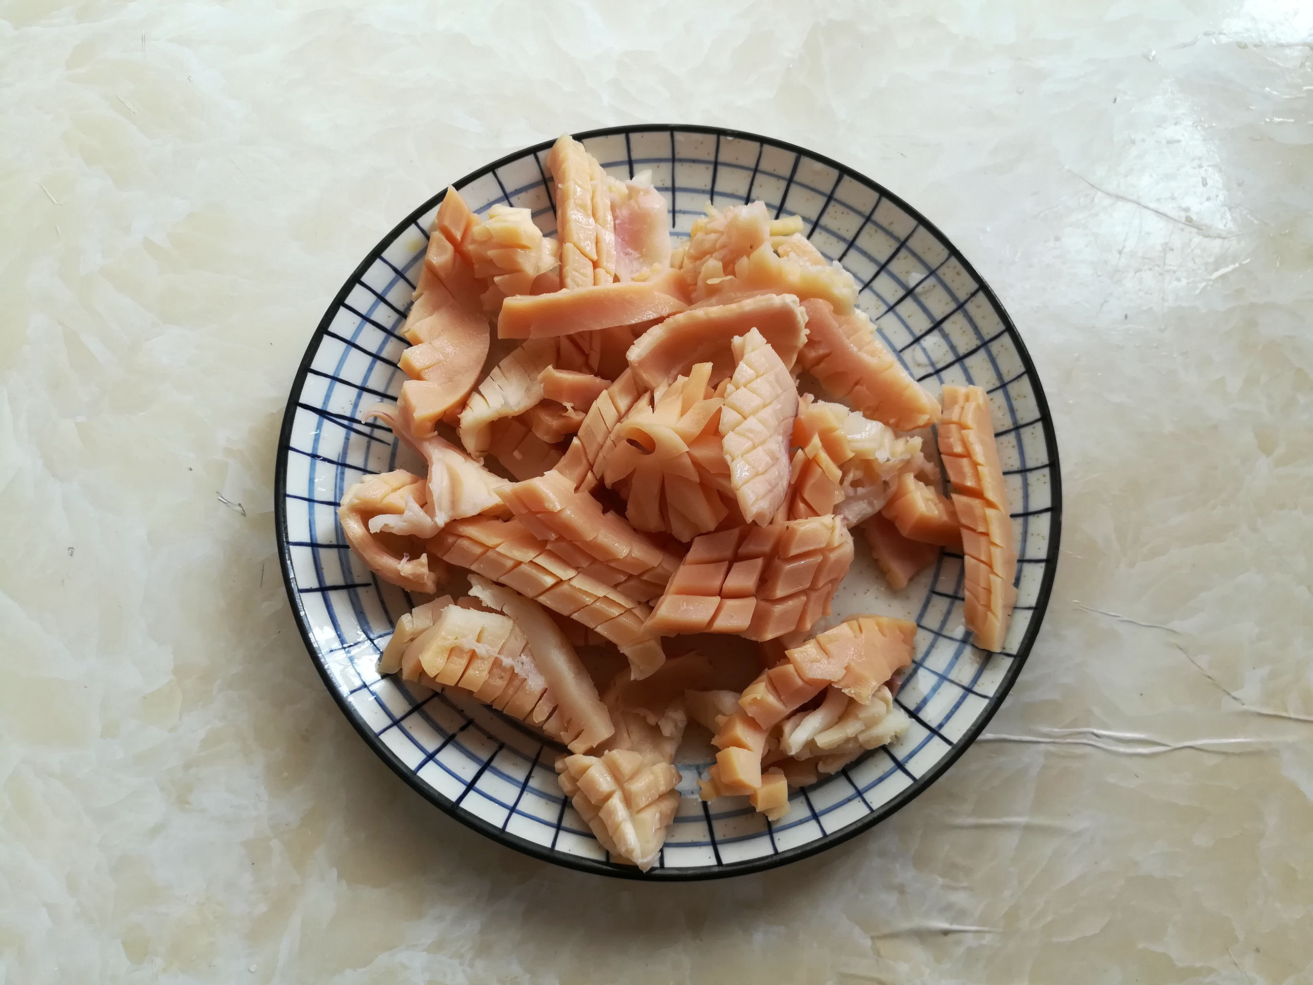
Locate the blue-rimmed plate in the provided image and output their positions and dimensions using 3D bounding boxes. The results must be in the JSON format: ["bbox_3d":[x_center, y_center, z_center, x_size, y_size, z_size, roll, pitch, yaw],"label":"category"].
[{"bbox_3d":[0.004,-0.004,0.274,0.205,0.032,0.205,0,75,-1],"label":"blue-rimmed plate"}]

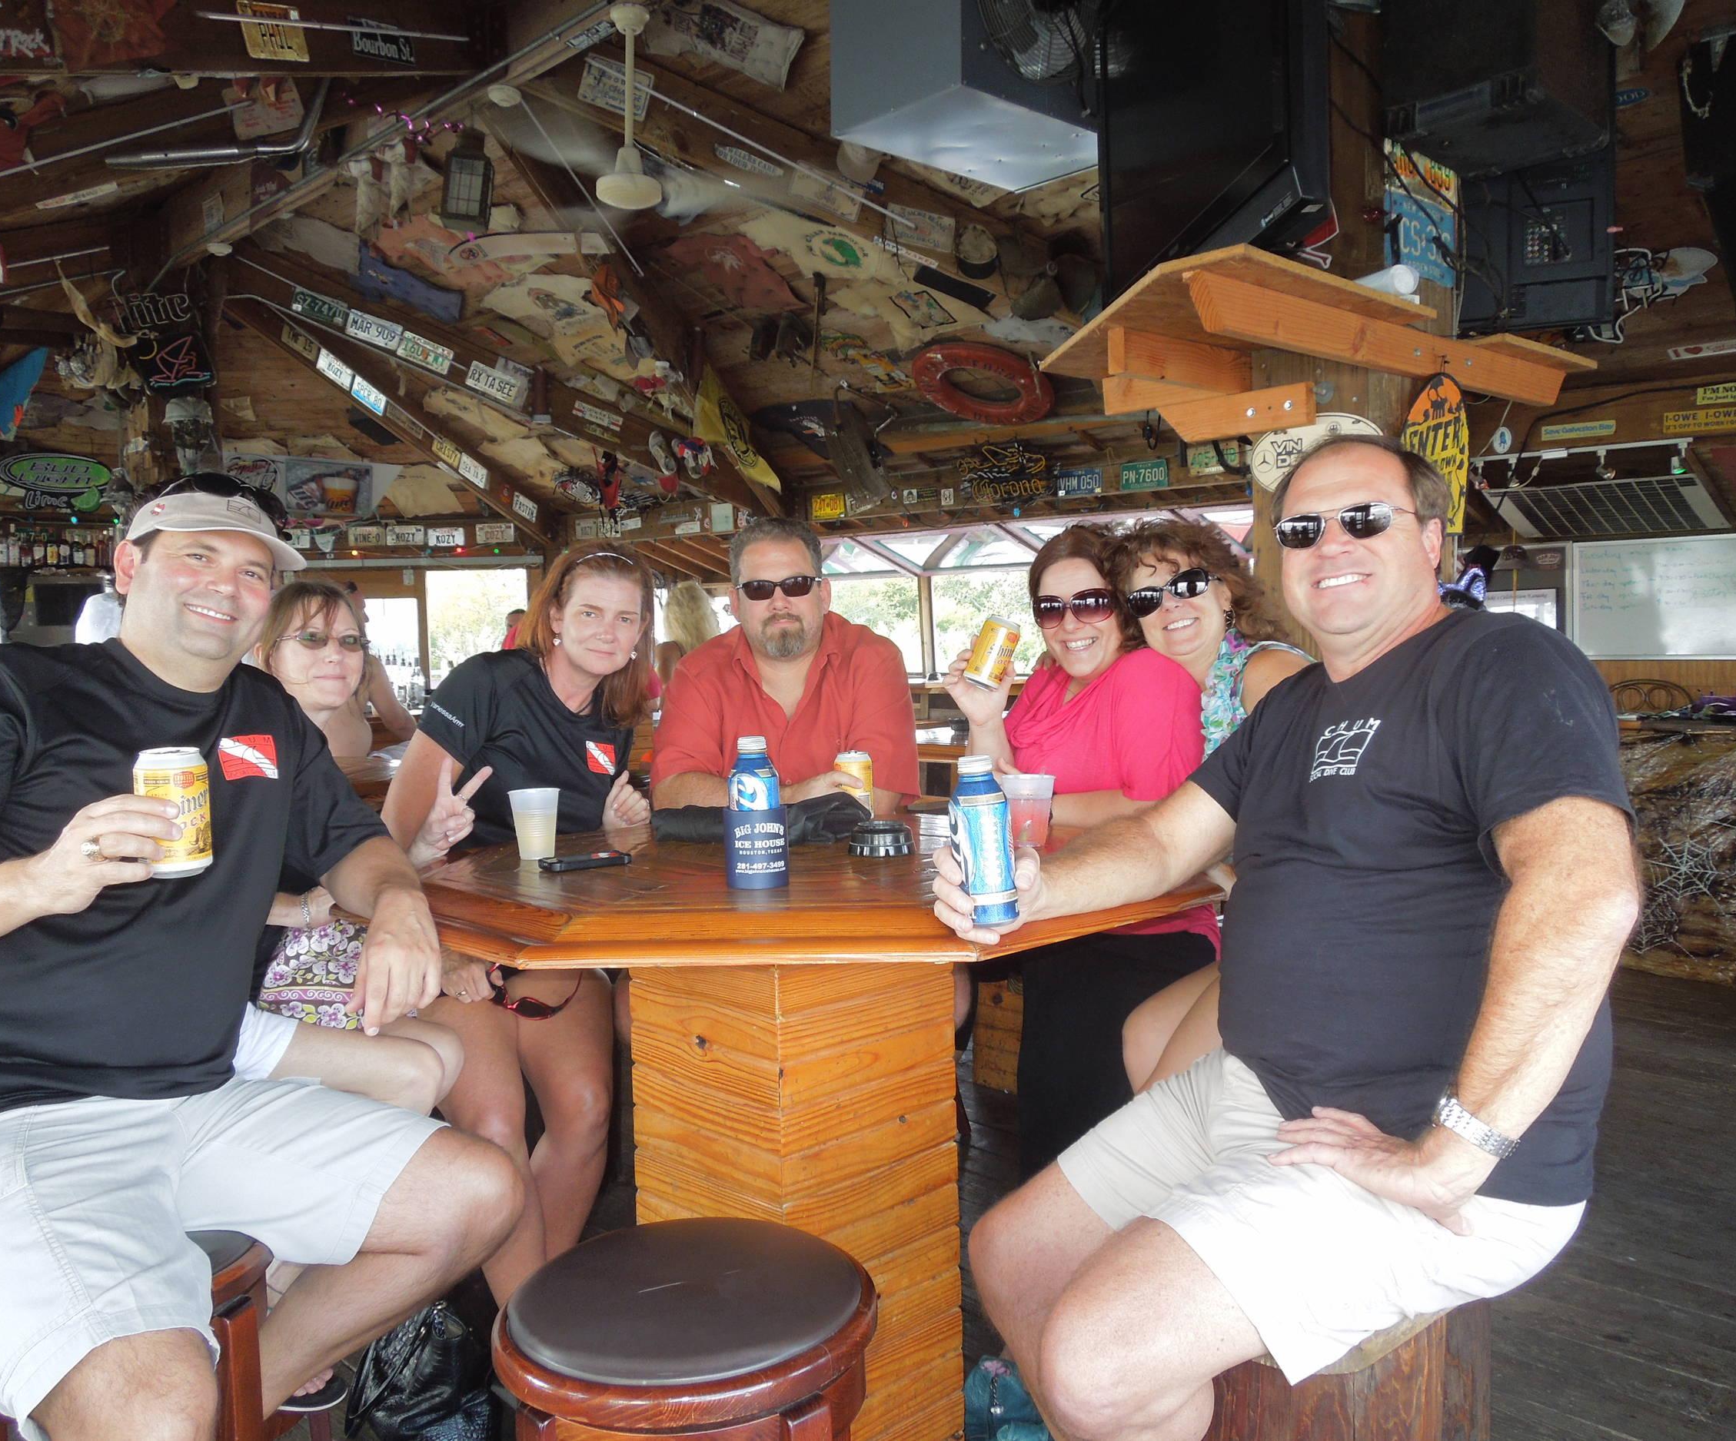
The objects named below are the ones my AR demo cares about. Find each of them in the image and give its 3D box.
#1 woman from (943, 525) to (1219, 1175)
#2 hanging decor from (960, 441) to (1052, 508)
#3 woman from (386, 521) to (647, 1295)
[{"bbox_3d":[0.356,0.370,2.326,0.500,1.400,0.660,1,4,30],"label":"woman"},{"bbox_3d":[0.827,-1.486,8.350,0.660,0.370,0.120,2,4,41],"label":"hanging decor"},{"bbox_3d":[-0.544,0.382,2.195,0.500,1.340,0.720,-3,4,-27],"label":"woman"}]

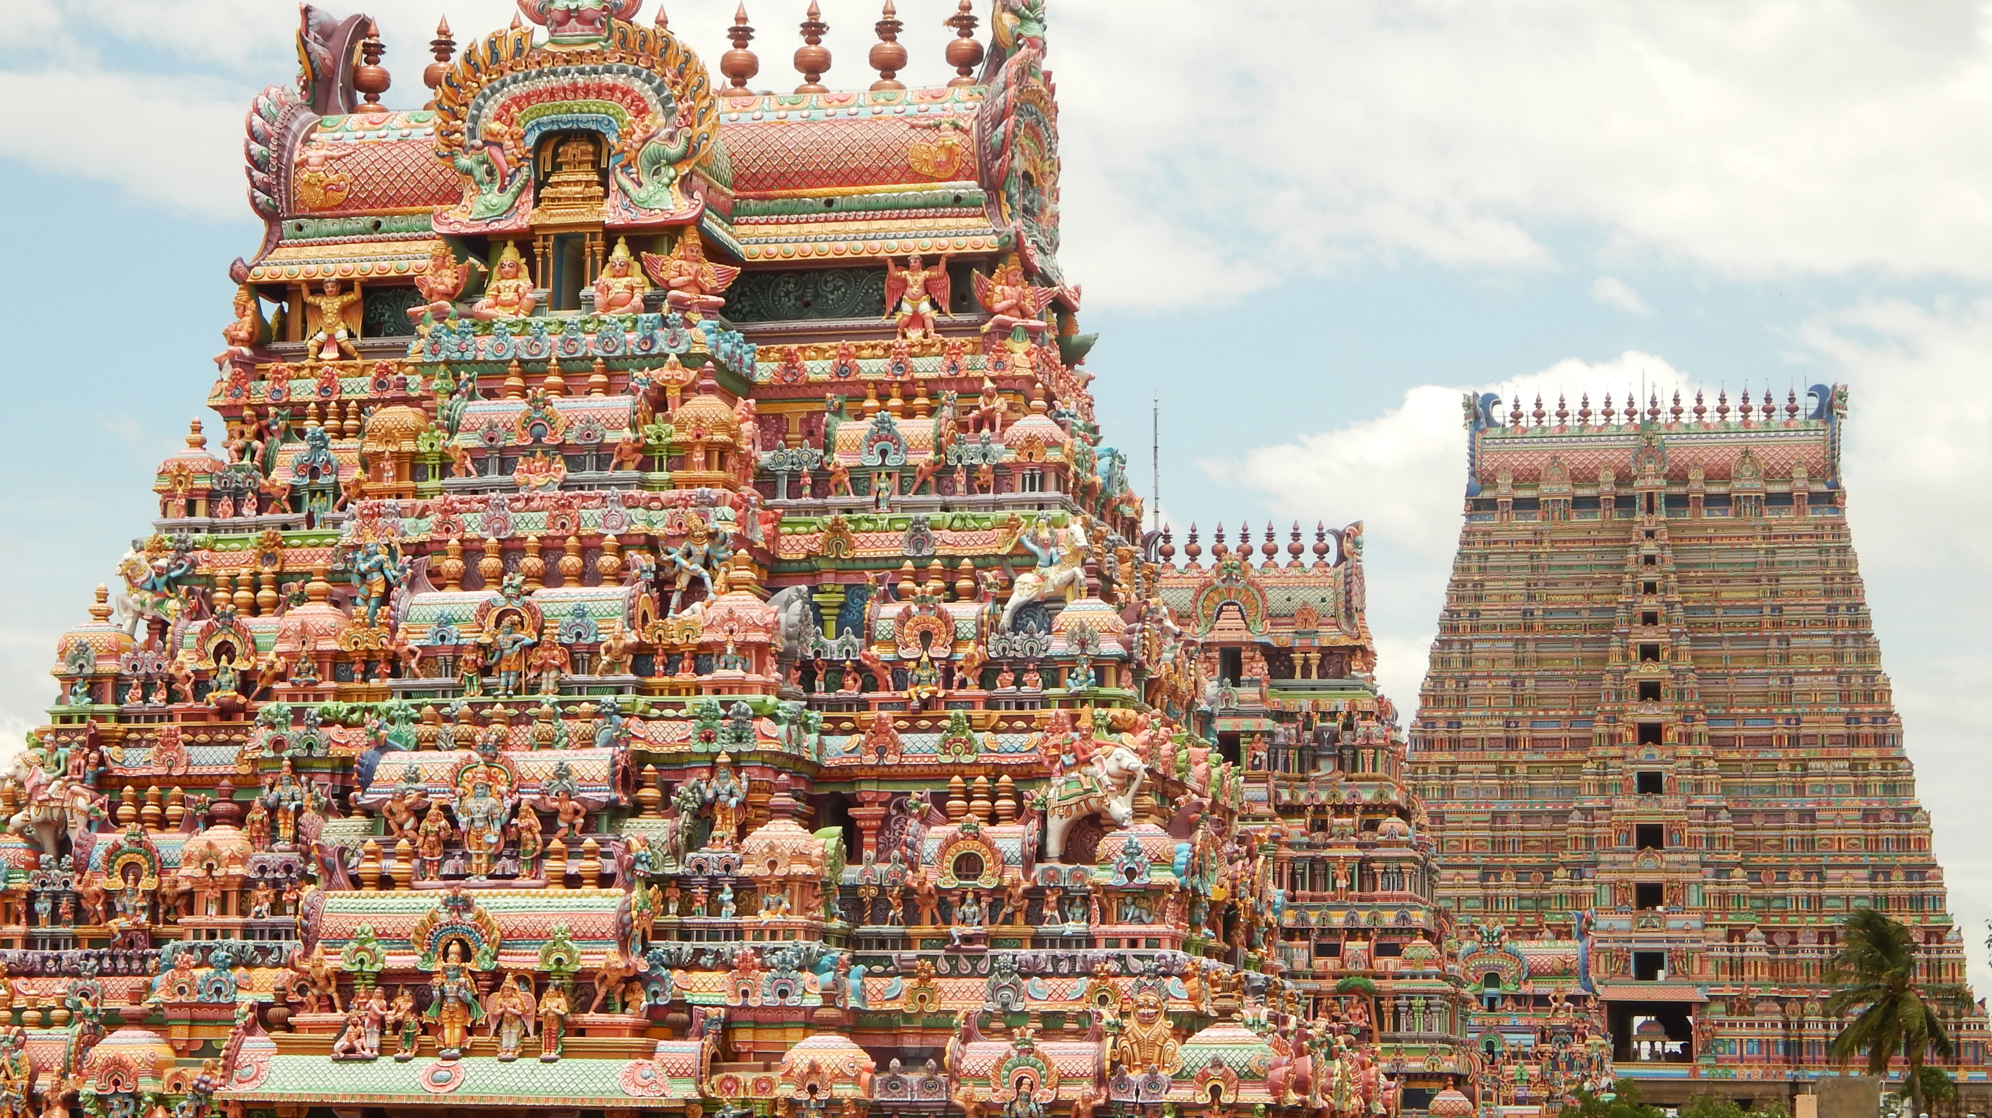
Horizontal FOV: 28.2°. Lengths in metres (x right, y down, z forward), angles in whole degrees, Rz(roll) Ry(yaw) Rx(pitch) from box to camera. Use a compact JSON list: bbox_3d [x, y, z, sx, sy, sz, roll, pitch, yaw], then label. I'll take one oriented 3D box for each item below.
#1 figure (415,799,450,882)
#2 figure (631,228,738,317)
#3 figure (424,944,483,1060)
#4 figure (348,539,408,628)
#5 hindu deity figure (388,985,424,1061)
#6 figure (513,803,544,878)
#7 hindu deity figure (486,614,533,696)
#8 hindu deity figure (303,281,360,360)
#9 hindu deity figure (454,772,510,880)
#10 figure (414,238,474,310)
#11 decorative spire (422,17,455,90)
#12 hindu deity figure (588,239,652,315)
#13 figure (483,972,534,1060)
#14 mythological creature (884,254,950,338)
[{"bbox_3d":[-8.773,4.399,61.833,0.541,1.260,0.420,-1,-9,11],"label":"figure"},{"bbox_3d":[-5.049,-4.678,64.473,1.869,1.344,0.850,5,-10,-28],"label":"figure"},{"bbox_3d":[-8.186,6.669,60.014,0.844,1.788,0.550,-1,-9,11],"label":"figure"},{"bbox_3d":[-9.180,0.369,58.847,0.768,1.294,0.528,-1,-9,13],"label":"figure"},{"bbox_3d":[-8.115,6.382,54.634,0.347,1.028,0.360,-1,-9,13],"label":"hindu deity figure"},{"bbox_3d":[-7.050,4.243,59.858,0.472,1.135,0.420,-1,-9,13],"label":"figure"},{"bbox_3d":[-6.971,1.385,56.922,0.540,1.181,0.360,-1,-9,13],"label":"hindu deity figure"},{"bbox_3d":[-11.357,-4.044,67.857,1.081,1.341,0.600,-1,-9,13],"label":"hindu deity figure"},{"bbox_3d":[-7.982,4.118,61.622,0.843,1.739,0.550,-1,-9,11],"label":"hindu deity figure"},{"bbox_3d":[-8.354,-4.301,59.959,0.720,1.134,1.104,6,-10,-32],"label":"figure"},{"bbox_3d":[-10.013,-8.972,71.814,0.718,1.731,0.718,-1,-9,11],"label":"decorative spire"},{"bbox_3d":[-6.078,-4.617,64.398,1.021,1.231,0.850,-1,-9,13],"label":"hindu deity figure"},{"bbox_3d":[-7.345,6.899,59.869,0.751,1.338,0.450,-1,-9,11],"label":"figure"},{"bbox_3d":[-1.196,-3.976,59.845,0.960,1.247,0.480,-1,-9,13],"label":"mythological creature"}]

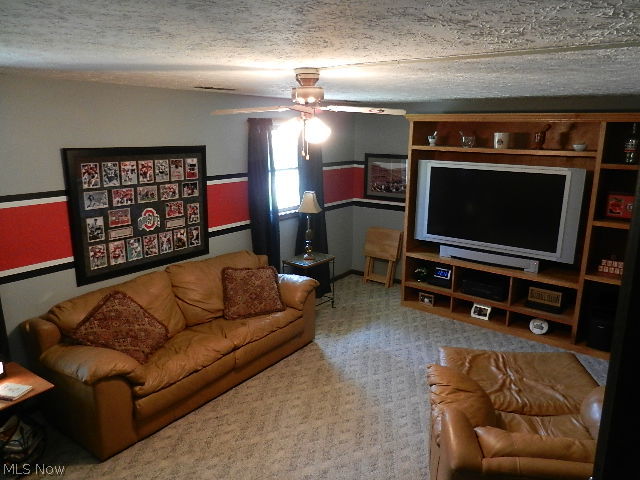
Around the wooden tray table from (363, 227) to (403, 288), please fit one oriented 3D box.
[{"bbox_3d":[0.810,0.239,6.144,0.479,0.749,0.214,11,17,36],"label":"wooden tray table"}]

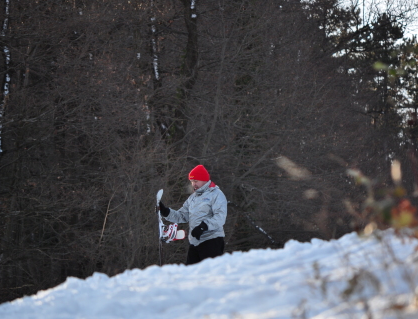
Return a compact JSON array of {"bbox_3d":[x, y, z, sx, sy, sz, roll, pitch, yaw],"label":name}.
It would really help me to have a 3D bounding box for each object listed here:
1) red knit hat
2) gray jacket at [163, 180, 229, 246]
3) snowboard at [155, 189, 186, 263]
[{"bbox_3d":[-0.104,0.145,42.950,0.230,0.180,0.200,0,0,-26],"label":"red knit hat"},{"bbox_3d":[-0.113,0.580,42.950,0.580,0.710,0.570,0,0,-33],"label":"gray jacket"},{"bbox_3d":[-0.382,1.065,43.000,0.290,1.500,0.290,-3,0,0],"label":"snowboard"}]

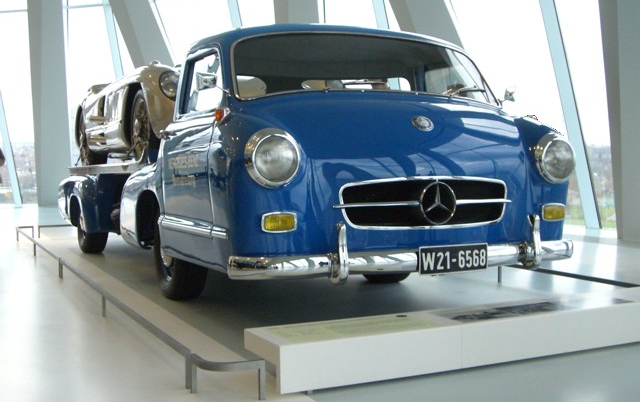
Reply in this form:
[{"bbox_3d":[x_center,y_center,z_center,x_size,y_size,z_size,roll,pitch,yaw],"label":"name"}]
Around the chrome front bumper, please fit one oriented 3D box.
[{"bbox_3d":[0.559,0.217,4.197,1.990,0.265,0.370,-1,3,-25],"label":"chrome front bumper"}]

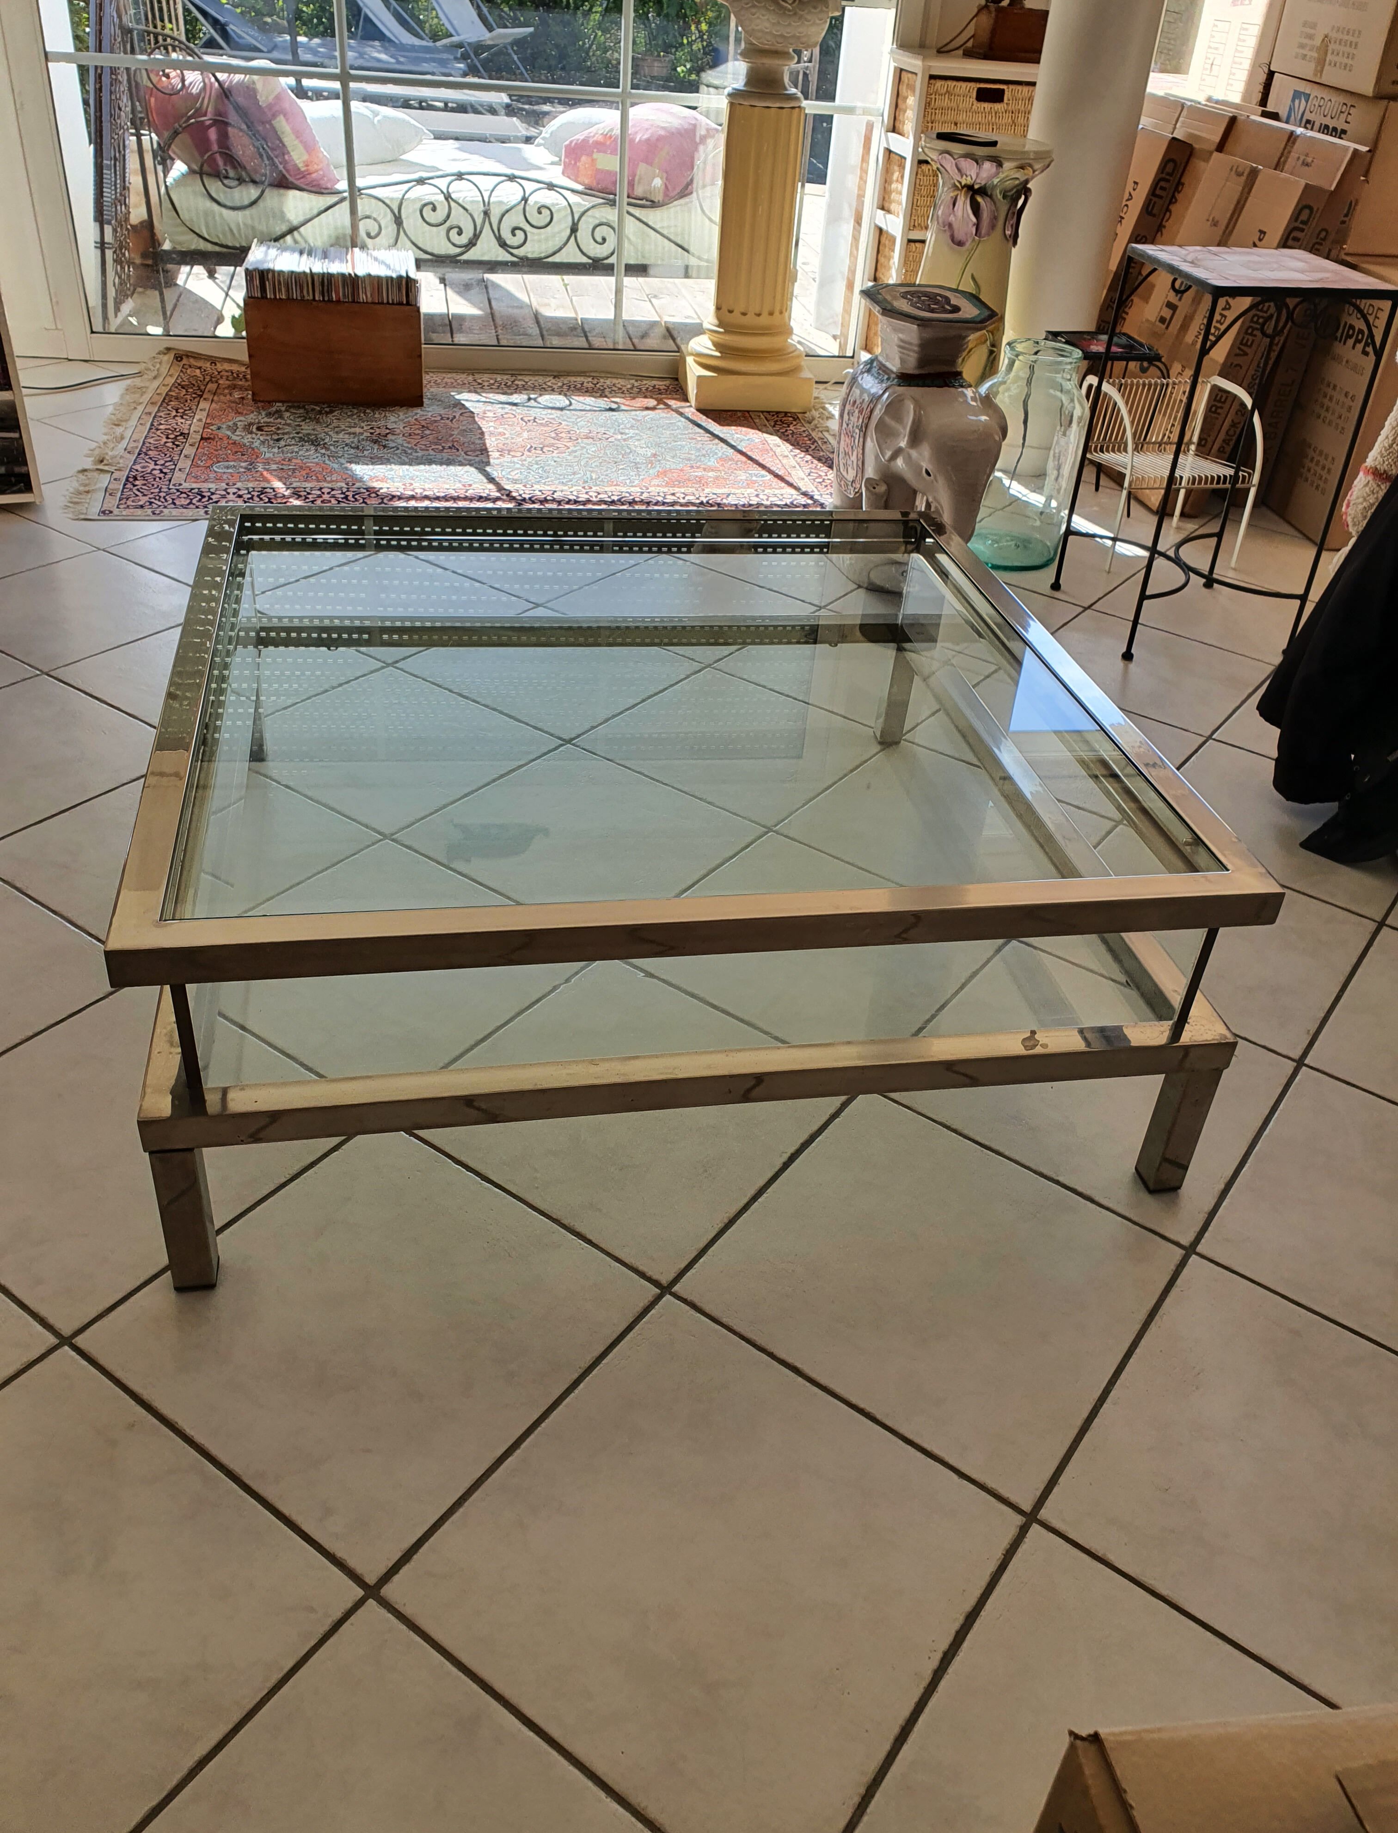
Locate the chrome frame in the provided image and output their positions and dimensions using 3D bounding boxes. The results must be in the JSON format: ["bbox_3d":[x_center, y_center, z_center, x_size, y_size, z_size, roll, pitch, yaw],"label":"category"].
[{"bbox_3d":[-0.073,-0.140,1.808,1.091,0.410,1.079,-3,36,-11],"label":"chrome frame"}]

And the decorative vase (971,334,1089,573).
[{"bbox_3d":[0.745,-1.036,3.149,0.225,0.450,0.225,12,36,9],"label":"decorative vase"}]

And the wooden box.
[{"bbox_3d":[-1.000,-1.601,3.880,0.452,0.256,0.340,-2,36,-10],"label":"wooden box"}]

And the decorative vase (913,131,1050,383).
[{"bbox_3d":[0.645,-1.495,3.505,0.310,0.775,0.310,10,35,6],"label":"decorative vase"}]

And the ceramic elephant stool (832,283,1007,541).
[{"bbox_3d":[0.476,-1.056,3.073,0.275,0.530,0.440,-5,36,-15],"label":"ceramic elephant stool"}]

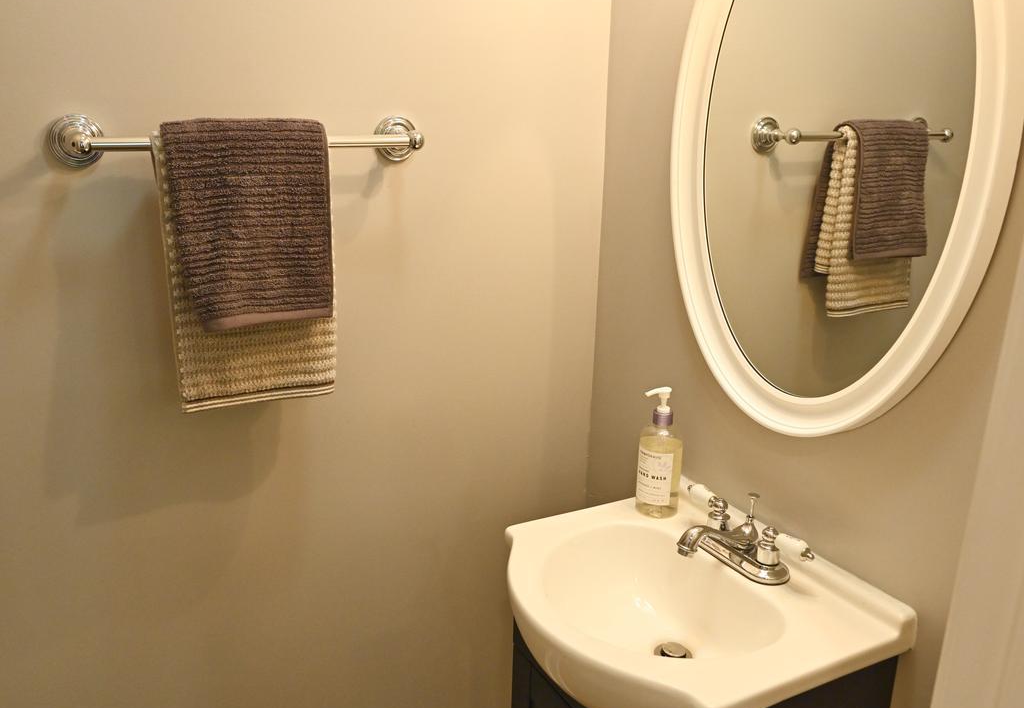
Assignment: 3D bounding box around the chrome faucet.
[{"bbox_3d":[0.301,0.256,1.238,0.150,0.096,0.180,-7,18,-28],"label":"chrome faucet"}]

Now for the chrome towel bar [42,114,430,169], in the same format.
[{"bbox_3d":[-0.364,-0.305,1.222,0.529,0.073,0.100,-7,18,-28],"label":"chrome towel bar"}]

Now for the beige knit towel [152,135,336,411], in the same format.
[{"bbox_3d":[-0.379,-0.127,1.231,0.236,0.393,0.075,-7,18,-28],"label":"beige knit towel"}]

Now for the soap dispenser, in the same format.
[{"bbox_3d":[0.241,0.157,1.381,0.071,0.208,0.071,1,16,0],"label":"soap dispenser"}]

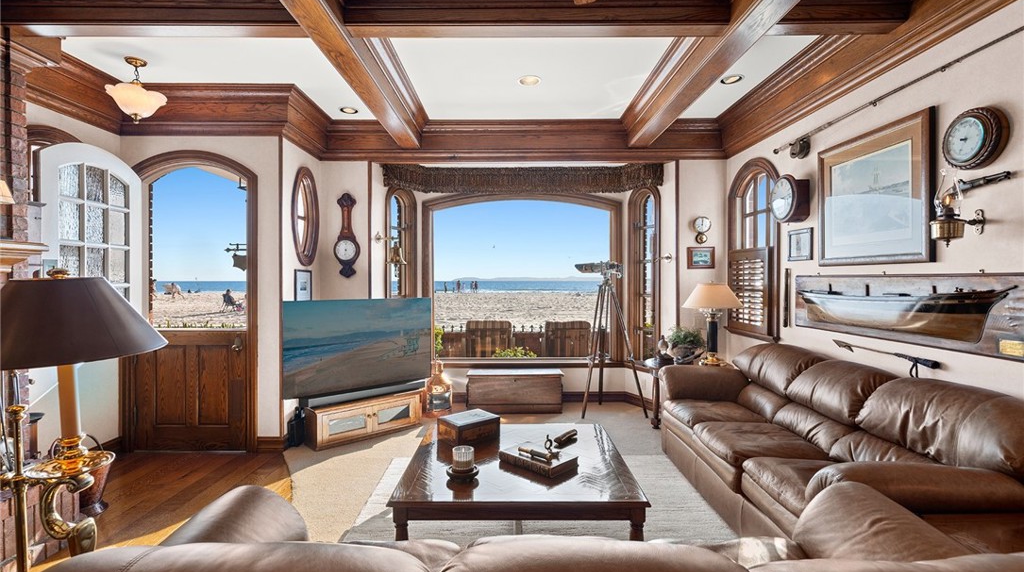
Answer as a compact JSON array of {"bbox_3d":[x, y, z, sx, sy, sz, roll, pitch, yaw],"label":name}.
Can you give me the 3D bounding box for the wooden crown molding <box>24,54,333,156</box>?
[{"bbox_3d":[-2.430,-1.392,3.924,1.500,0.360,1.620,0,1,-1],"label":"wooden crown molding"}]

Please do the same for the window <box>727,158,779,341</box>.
[{"bbox_3d":[2.158,-0.339,4.364,0.130,1.574,0.924,0,1,0],"label":"window"}]

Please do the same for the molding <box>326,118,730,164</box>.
[{"bbox_3d":[0.128,-1.422,4.714,4.053,0.332,0.220,0,1,0],"label":"molding"}]

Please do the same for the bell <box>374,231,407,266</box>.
[{"bbox_3d":[-1.209,-0.368,4.836,0.348,0.348,0.204,0,1,25],"label":"bell"}]

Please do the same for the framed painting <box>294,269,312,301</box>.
[{"bbox_3d":[-1.907,0.029,4.427,0.022,0.370,0.330,0,1,0],"label":"framed painting"}]

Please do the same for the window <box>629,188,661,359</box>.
[{"bbox_3d":[1.450,-0.100,5.300,0.120,1.938,0.539,0,1,-24],"label":"window"}]

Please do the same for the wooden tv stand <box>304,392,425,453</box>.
[{"bbox_3d":[-1.362,1.196,4.473,0.300,0.325,1.050,1,1,44],"label":"wooden tv stand"}]

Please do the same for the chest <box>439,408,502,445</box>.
[{"bbox_3d":[-0.260,0.864,2.968,0.306,0.116,0.222,-1,1,-40],"label":"chest"}]

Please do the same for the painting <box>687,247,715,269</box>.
[{"bbox_3d":[1.891,-0.276,4.824,0.281,0.223,0.035,0,1,0],"label":"painting"}]

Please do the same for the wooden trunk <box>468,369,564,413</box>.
[{"bbox_3d":[0.042,1.143,5.289,1.020,0.410,0.370,0,1,0],"label":"wooden trunk"}]

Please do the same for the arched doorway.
[{"bbox_3d":[-2.689,0.135,4.051,1.119,2.513,0.160,0,1,0],"label":"arched doorway"}]

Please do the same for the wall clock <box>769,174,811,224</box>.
[{"bbox_3d":[2.100,-0.664,3.666,0.118,0.354,0.348,0,1,0],"label":"wall clock"}]

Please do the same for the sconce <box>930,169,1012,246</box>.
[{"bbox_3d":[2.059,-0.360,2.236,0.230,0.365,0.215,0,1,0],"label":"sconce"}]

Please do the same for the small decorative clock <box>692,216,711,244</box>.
[{"bbox_3d":[1.891,-0.551,4.801,0.183,0.278,0.080,0,1,0],"label":"small decorative clock"}]

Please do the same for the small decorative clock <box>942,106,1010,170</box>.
[{"bbox_3d":[2.127,-0.676,2.234,0.065,0.280,0.280,0,1,0],"label":"small decorative clock"}]

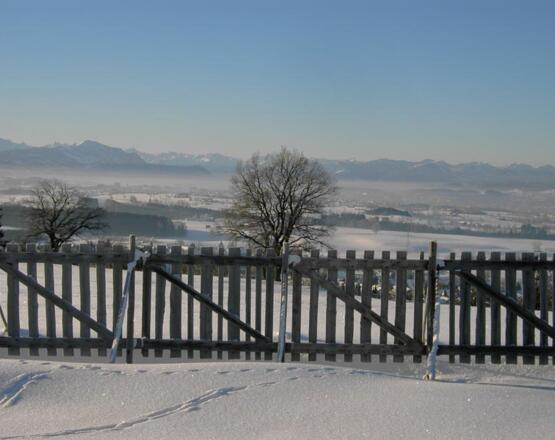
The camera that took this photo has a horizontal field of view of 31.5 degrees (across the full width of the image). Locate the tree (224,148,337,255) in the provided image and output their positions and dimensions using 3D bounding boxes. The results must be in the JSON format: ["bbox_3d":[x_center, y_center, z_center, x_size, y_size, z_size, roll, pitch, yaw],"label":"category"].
[{"bbox_3d":[0.250,-0.450,78.000,8.900,10.400,8.700,1,3,0],"label":"tree"}]

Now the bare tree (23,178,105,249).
[{"bbox_3d":[-18.100,0.150,84.000,7.000,7.100,6.800,1,3,0],"label":"bare tree"}]

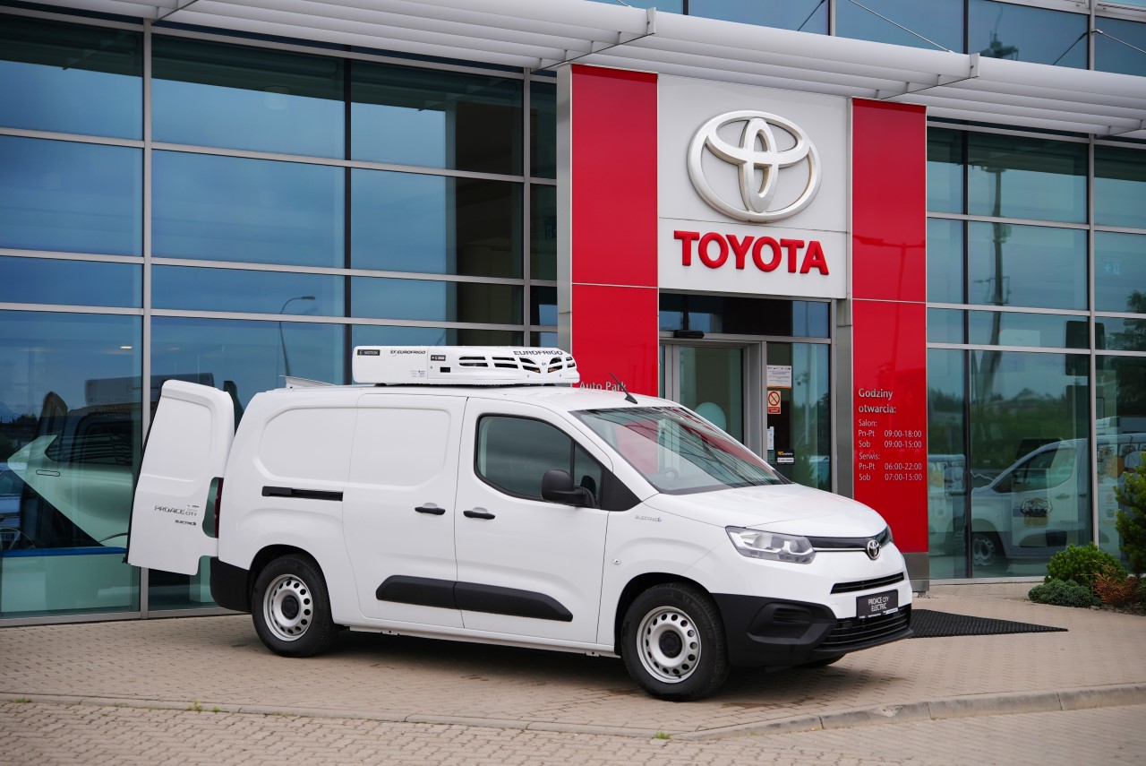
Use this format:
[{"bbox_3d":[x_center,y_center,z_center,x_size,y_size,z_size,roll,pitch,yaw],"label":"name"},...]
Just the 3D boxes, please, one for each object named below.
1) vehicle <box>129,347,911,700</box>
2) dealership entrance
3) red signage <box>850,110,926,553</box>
[{"bbox_3d":[-0.434,0.798,13.623,5.442,2.060,1.970,1,-1,35],"label":"vehicle"},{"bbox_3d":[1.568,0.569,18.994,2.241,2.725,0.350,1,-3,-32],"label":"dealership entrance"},{"bbox_3d":[3.008,-0.533,19.763,0.927,4.325,0.200,1,-3,-32],"label":"red signage"}]

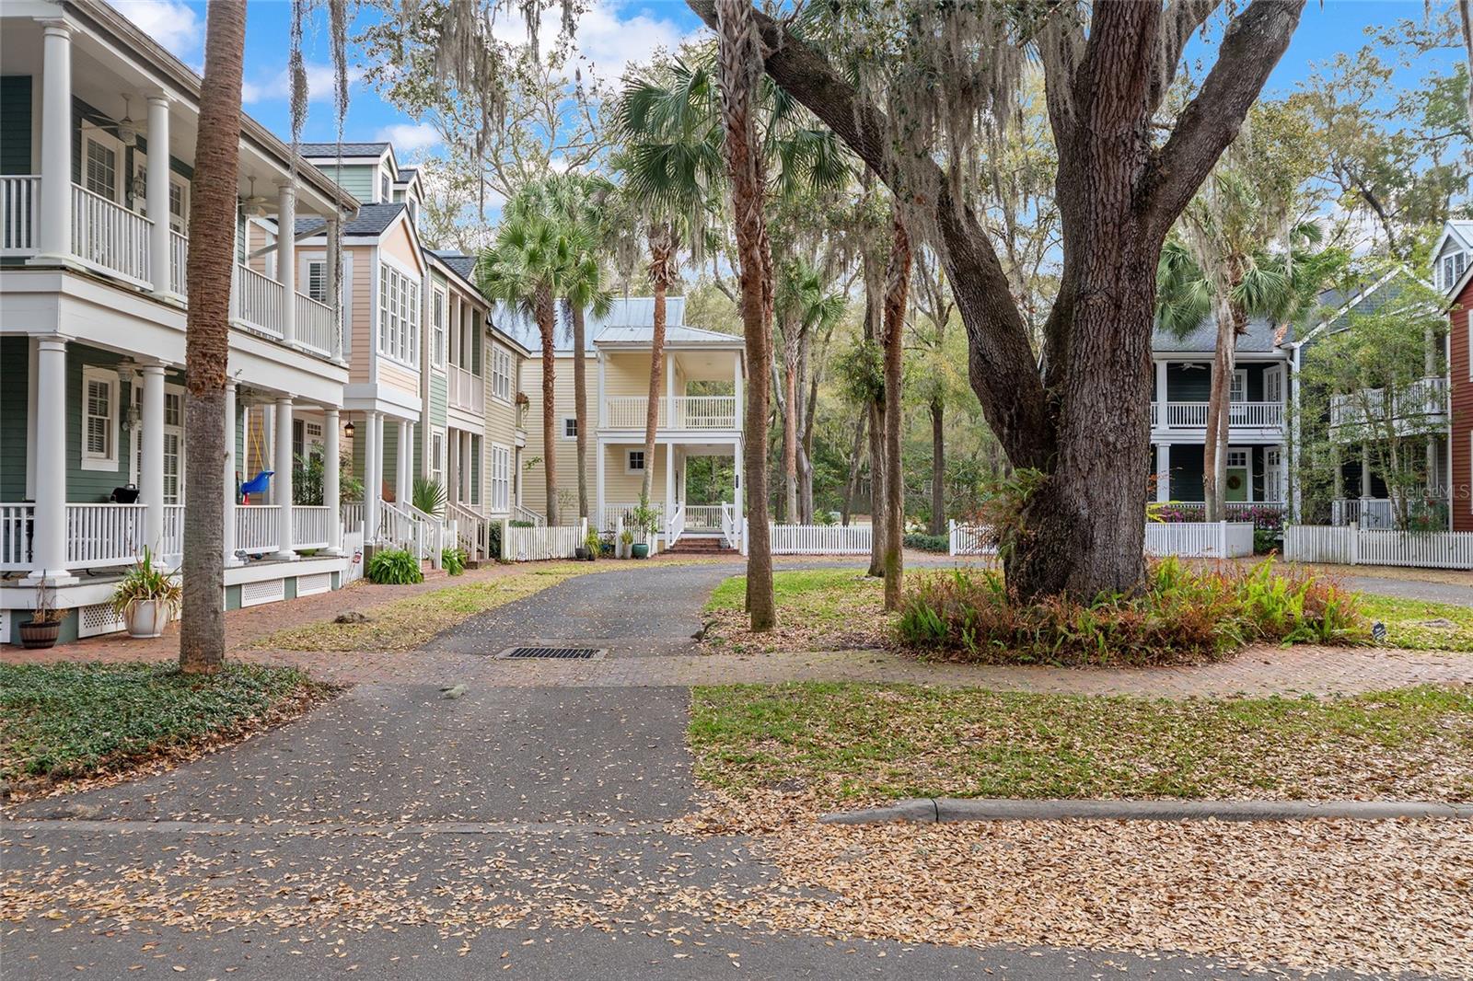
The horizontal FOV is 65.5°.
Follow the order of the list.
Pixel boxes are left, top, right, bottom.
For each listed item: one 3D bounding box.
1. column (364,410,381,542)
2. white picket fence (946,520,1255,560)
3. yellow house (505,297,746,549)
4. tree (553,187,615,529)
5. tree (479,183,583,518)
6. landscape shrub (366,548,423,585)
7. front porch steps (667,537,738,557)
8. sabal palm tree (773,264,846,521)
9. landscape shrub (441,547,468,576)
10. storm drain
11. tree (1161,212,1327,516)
[{"bbox_3d":[-7.904,-0.287,24.806,0.270,2.866,0.270,0,-1,0],"label":"column"},{"bbox_3d":[12.832,1.653,39.777,10.657,1.234,2.175,0,-1,7],"label":"white picket fence"},{"bbox_3d":[-4.756,-2.933,47.195,10.200,10.707,10.700,0,-1,0],"label":"yellow house"},{"bbox_3d":[-5.525,-4.458,41.281,2.900,13.514,2.900,0,-1,0],"label":"tree"},{"bbox_3d":[-7.167,-4.016,39.821,3.600,12.570,3.500,0,-1,0],"label":"tree"},{"bbox_3d":[-7.228,1.594,24.187,1.050,0.708,1.150,0,-1,0],"label":"landscape shrub"},{"bbox_3d":[-1.227,2.019,41.365,2.500,0.566,1.000,0,-1,0],"label":"front porch steps"},{"bbox_3d":[2.531,-3.369,45.464,3.600,11.508,3.500,0,-1,0],"label":"sabal palm tree"},{"bbox_3d":[-6.847,1.698,27.666,0.800,0.643,0.800,0,-1,0],"label":"landscape shrub"},{"bbox_3d":[-1.892,1.725,11.886,1.060,0.060,1.030,0,-1,0],"label":"storm drain"},{"bbox_3d":[17.516,-3.629,40.103,5.400,11.807,5.000,0,-1,0],"label":"tree"}]

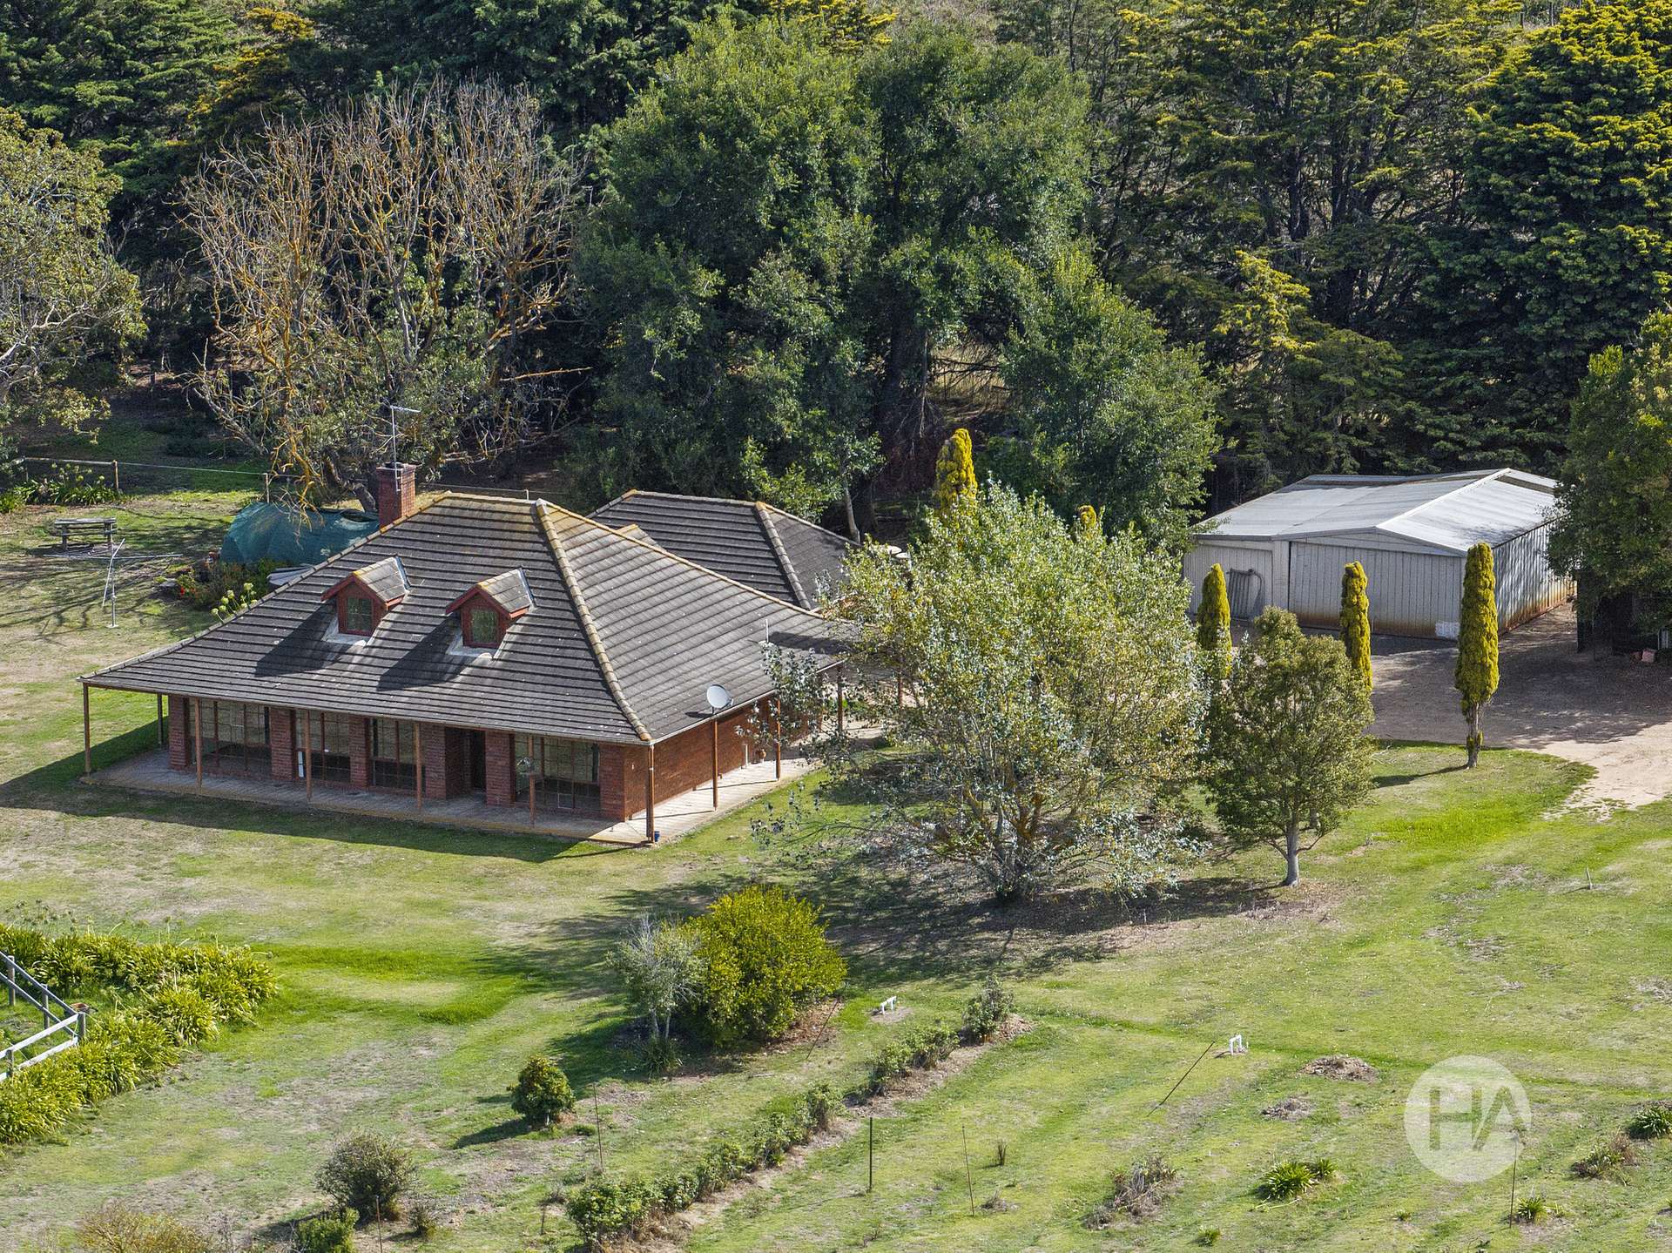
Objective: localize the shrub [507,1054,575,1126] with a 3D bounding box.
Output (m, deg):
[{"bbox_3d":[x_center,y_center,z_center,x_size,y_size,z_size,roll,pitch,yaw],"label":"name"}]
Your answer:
[{"bbox_3d":[-6.555,10.268,172.985,1.450,1.500,1.350,-1,13,0],"label":"shrub"}]

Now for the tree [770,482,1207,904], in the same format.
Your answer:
[{"bbox_3d":[3.831,1.546,190.995,10.600,10.200,9.800,-1,13,0],"label":"tree"}]

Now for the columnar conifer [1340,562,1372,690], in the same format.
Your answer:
[{"bbox_3d":[13.979,0.841,206.644,0.940,5.266,0.940,0,12,0],"label":"columnar conifer"}]

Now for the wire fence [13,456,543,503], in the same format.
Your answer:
[{"bbox_3d":[-17.237,-4.123,238.953,17.370,1.150,0.120,4,13,16],"label":"wire fence"}]

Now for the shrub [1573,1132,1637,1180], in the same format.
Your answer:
[{"bbox_3d":[17.017,11.689,172.019,1.388,0.700,1.388,0,12,0],"label":"shrub"}]

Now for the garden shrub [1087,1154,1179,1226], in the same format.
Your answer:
[{"bbox_3d":[6.380,12.021,166.199,1.600,0.850,2.100,6,14,27],"label":"garden shrub"}]

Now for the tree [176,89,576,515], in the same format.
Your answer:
[{"bbox_3d":[-13.838,-9.908,236.940,12.298,13.313,11.314,0,12,0],"label":"tree"}]

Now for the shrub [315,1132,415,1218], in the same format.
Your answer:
[{"bbox_3d":[-10.250,11.889,169.020,2.161,1.860,2.053,0,12,0],"label":"shrub"}]

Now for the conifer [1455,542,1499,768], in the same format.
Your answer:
[{"bbox_3d":[16.773,0.740,203.277,1.150,6.000,1.150,-1,13,0],"label":"conifer"}]

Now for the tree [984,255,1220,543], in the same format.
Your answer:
[{"bbox_3d":[7.931,-6.203,228.654,6.716,9.617,6.380,0,12,0],"label":"tree"}]

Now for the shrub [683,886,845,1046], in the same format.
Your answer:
[{"bbox_3d":[-1.696,7.768,181.447,3.789,3.427,3.599,0,12,0],"label":"shrub"}]

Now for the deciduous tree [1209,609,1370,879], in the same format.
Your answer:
[{"bbox_3d":[11.284,3.025,192.512,4.157,7.040,3.950,0,12,0],"label":"deciduous tree"}]

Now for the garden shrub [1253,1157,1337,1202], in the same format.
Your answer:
[{"bbox_3d":[9.865,11.855,167.510,1.300,0.520,1.900,6,14,27],"label":"garden shrub"}]

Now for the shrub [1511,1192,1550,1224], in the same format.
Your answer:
[{"bbox_3d":[14.752,12.324,165.162,0.820,0.520,0.750,-1,13,0],"label":"shrub"}]

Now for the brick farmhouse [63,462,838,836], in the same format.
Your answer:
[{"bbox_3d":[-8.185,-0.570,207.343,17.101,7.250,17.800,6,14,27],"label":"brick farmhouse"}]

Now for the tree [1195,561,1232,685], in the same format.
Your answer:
[{"bbox_3d":[10.219,0.875,206.652,1.079,5.195,1.079,0,12,0],"label":"tree"}]

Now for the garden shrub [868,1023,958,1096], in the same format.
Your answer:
[{"bbox_3d":[1.757,9.754,176.211,1.000,0.900,2.800,6,14,27],"label":"garden shrub"}]

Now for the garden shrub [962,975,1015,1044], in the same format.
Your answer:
[{"bbox_3d":[3.519,8.861,181.180,1.250,1.449,1.187,0,12,0],"label":"garden shrub"}]

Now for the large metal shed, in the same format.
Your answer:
[{"bbox_3d":[16.097,-2.360,223.205,9.300,3.150,9.000,6,14,29],"label":"large metal shed"}]

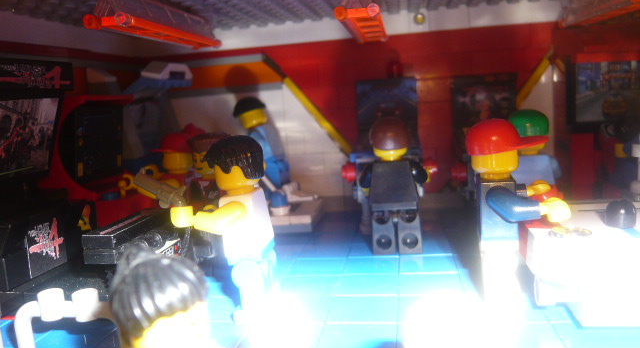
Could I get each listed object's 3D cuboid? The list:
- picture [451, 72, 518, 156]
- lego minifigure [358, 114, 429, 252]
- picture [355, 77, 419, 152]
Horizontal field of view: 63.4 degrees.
[{"bbox_3d":[0.068,-0.025,0.212,0.025,0.031,0.003,-3,8,10],"label":"picture"},{"bbox_3d":[0.025,0.003,0.169,0.024,0.043,0.018,-3,8,12],"label":"lego minifigure"},{"bbox_3d":[0.029,-0.024,0.219,0.025,0.031,0.003,-3,8,10],"label":"picture"}]

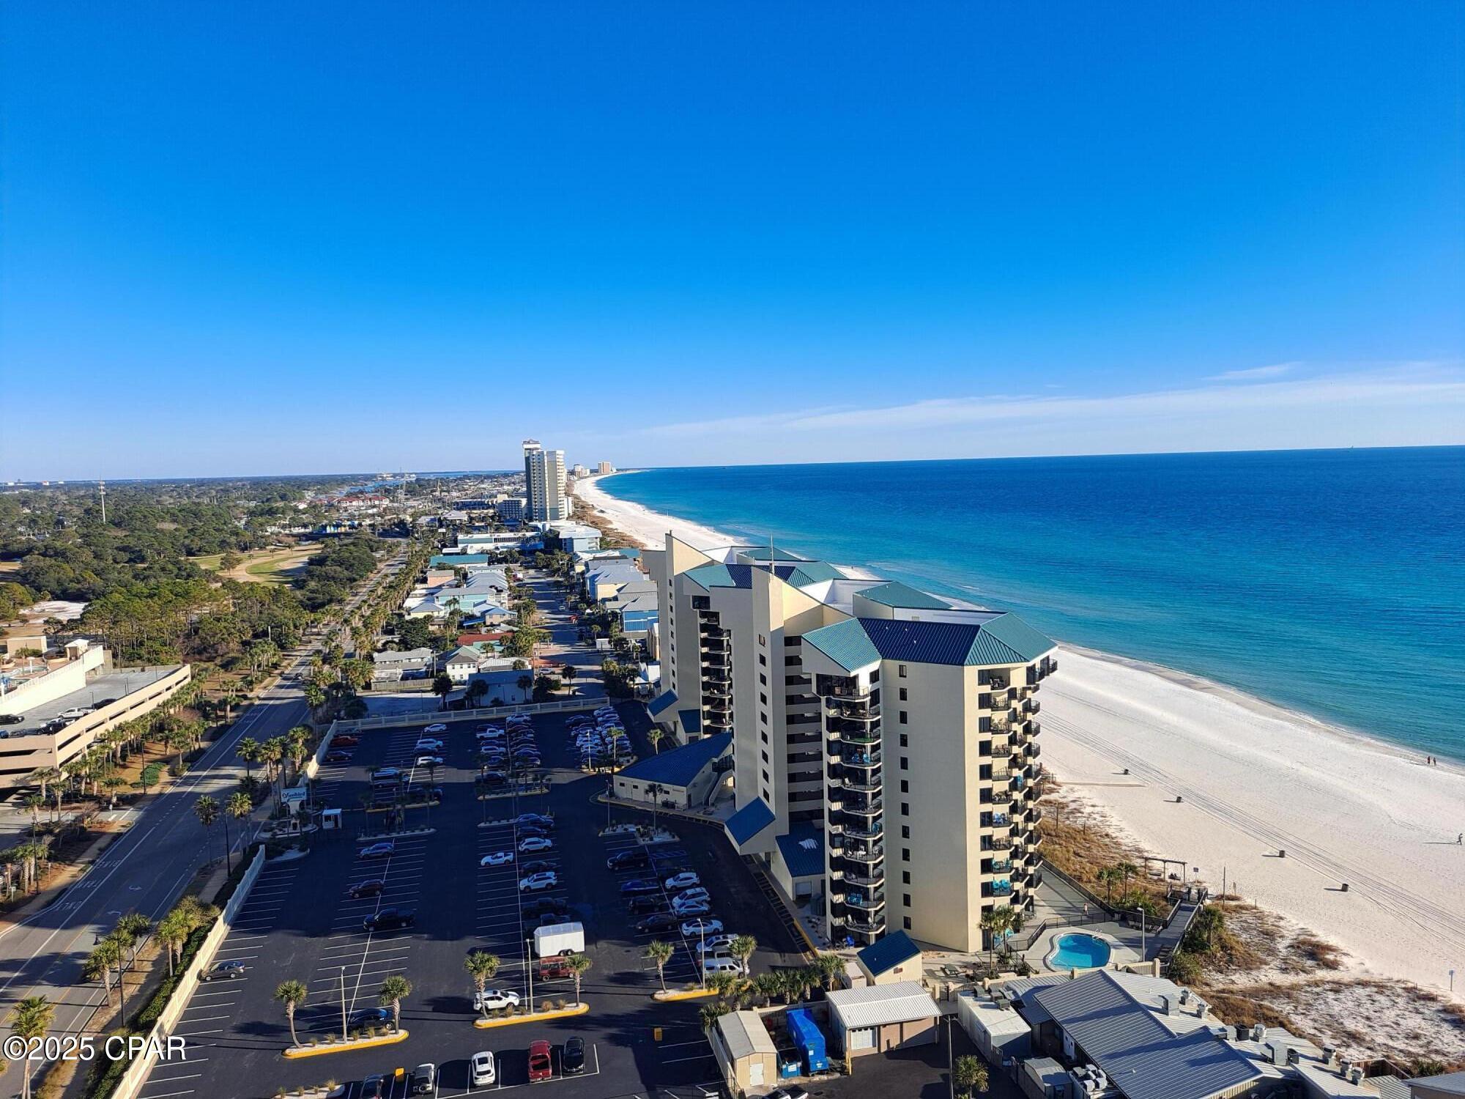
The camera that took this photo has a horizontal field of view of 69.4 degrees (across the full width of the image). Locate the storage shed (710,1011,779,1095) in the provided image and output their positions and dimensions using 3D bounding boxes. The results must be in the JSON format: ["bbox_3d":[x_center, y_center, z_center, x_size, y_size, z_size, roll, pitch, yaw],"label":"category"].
[{"bbox_3d":[1.389,46.322,98.788,3.850,3.250,7.400,-3,5,-13],"label":"storage shed"}]

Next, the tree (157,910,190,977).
[{"bbox_3d":[-62.844,44.233,118.807,3.500,7.680,3.500,-2,5,0],"label":"tree"}]

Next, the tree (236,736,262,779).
[{"bbox_3d":[-88.867,39.199,194.796,4.630,9.580,4.630,-3,5,-13],"label":"tree"}]

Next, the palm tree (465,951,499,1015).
[{"bbox_3d":[-26.058,45.553,110.674,3.830,7.330,3.830,-3,5,-13],"label":"palm tree"}]

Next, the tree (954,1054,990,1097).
[{"bbox_3d":[20.287,45.467,89.456,2.898,5.419,2.898,-2,5,0],"label":"tree"}]

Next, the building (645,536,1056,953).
[{"bbox_3d":[8.920,20.119,191.841,34.500,42.500,150.500,-3,5,-13],"label":"building"}]

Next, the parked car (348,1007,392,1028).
[{"bbox_3d":[-37.600,48.875,110.182,4.290,1.450,1.800,-2,5,1],"label":"parked car"}]

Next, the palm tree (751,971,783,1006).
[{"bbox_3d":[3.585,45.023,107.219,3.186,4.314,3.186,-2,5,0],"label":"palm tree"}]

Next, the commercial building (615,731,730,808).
[{"bbox_3d":[-9.567,37.334,181.893,14.800,8.000,16.200,1,6,31],"label":"commercial building"}]

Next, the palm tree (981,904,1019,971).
[{"bbox_3d":[28.956,42.208,114.632,3.900,7.200,3.900,-2,5,0],"label":"palm tree"}]

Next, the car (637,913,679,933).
[{"bbox_3d":[-8.983,45.073,127.677,4.850,1.470,1.840,-3,5,-14],"label":"car"}]

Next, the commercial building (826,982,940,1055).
[{"bbox_3d":[15.082,46.737,106.278,9.600,3.350,7.300,-3,5,-12],"label":"commercial building"}]

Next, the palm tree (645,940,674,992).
[{"bbox_3d":[-7.598,44.327,112.188,3.030,5.516,3.030,-2,5,0],"label":"palm tree"}]

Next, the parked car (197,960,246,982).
[{"bbox_3d":[-57.208,47.148,118.510,4.550,1.600,1.820,-3,5,-14],"label":"parked car"}]

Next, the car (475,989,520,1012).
[{"bbox_3d":[-25.063,48.188,112.908,4.660,1.650,1.850,-2,5,1],"label":"car"}]

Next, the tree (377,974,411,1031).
[{"bbox_3d":[-33.592,45.496,105.593,3.251,5.766,3.251,-2,5,0],"label":"tree"}]

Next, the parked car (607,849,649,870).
[{"bbox_3d":[-14.415,43.353,148.035,5.600,1.900,2.000,-3,5,-13],"label":"parked car"}]

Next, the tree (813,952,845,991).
[{"bbox_3d":[10.130,44.409,110.812,3.300,4.510,3.300,-2,5,0],"label":"tree"}]

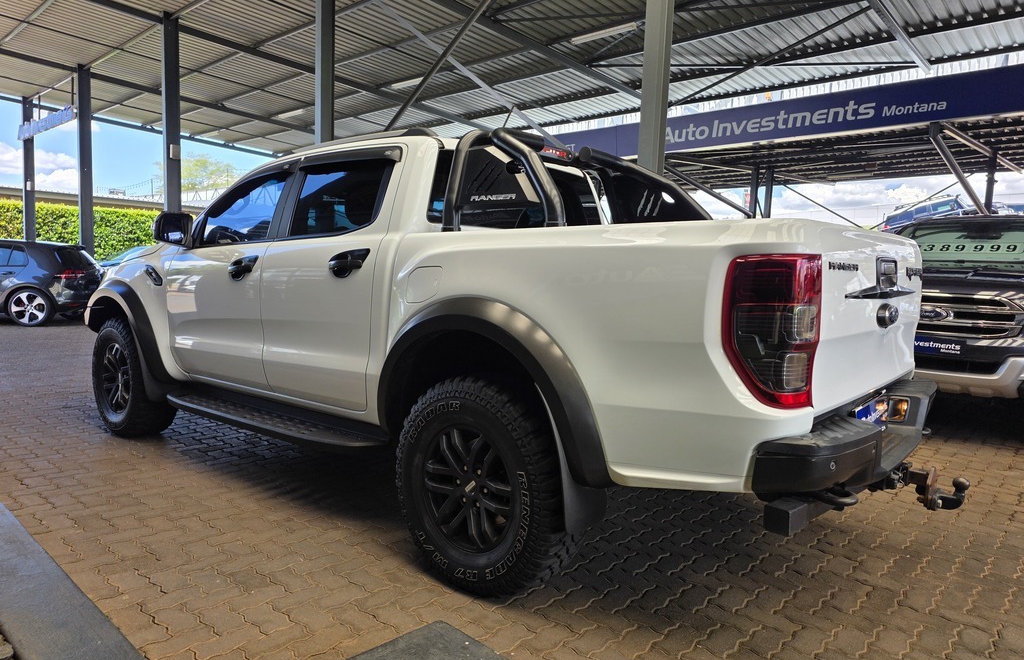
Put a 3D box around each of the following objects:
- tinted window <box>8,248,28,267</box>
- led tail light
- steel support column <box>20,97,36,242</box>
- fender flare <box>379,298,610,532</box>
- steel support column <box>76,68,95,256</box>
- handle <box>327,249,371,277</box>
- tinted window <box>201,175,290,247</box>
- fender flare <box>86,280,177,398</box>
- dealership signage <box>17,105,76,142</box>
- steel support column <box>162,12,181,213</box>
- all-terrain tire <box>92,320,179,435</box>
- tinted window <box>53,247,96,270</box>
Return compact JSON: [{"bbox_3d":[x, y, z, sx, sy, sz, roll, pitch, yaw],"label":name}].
[{"bbox_3d":[-8.168,-1.215,11.257,0.298,0.305,0.070,1,5,-11],"label":"tinted window"},{"bbox_3d":[0.708,-0.002,1.869,0.220,0.410,0.145,6,6,39],"label":"led tail light"},{"bbox_3d":[-12.024,-3.229,17.035,0.150,5.102,0.200,6,7,42],"label":"steel support column"},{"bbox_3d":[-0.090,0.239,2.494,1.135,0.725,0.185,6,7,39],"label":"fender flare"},{"bbox_3d":[-9.048,-2.970,14.463,0.131,5.172,0.185,7,7,43],"label":"steel support column"},{"bbox_3d":[-0.676,-0.281,2.874,0.240,0.120,0.060,6,6,39],"label":"handle"},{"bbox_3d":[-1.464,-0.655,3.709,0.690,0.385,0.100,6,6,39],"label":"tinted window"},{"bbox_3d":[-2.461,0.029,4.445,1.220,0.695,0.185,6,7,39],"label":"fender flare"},{"bbox_3d":[-10.906,-4.805,15.828,4.750,0.380,0.130,7,7,43],"label":"dealership signage"},{"bbox_3d":[-5.620,-2.572,11.276,0.131,5.172,0.185,7,7,43],"label":"steel support column"},{"bbox_3d":[-2.558,0.311,4.631,0.820,0.815,0.280,6,7,39],"label":"all-terrain tire"},{"bbox_3d":[-7.910,-1.305,12.326,0.100,0.400,1.160,-26,8,-4],"label":"tinted window"}]

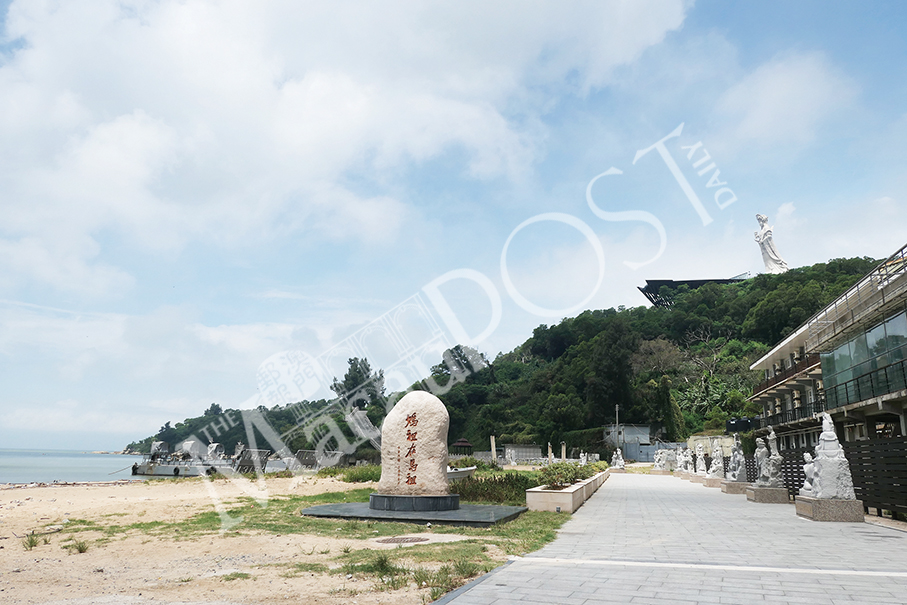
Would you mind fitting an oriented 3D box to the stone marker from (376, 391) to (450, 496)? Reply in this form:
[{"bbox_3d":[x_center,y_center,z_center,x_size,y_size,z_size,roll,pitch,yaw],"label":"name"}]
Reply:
[{"bbox_3d":[-1.045,3.795,16.497,1.972,2.749,0.965,-2,-15,11],"label":"stone marker"}]

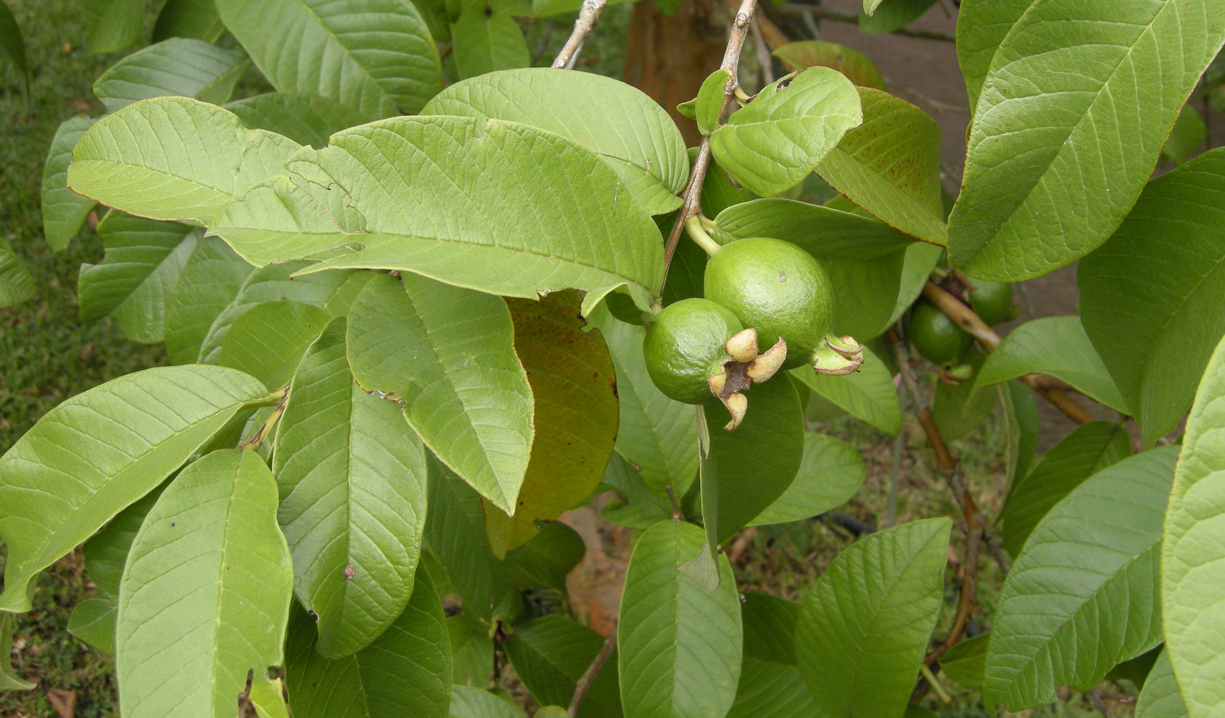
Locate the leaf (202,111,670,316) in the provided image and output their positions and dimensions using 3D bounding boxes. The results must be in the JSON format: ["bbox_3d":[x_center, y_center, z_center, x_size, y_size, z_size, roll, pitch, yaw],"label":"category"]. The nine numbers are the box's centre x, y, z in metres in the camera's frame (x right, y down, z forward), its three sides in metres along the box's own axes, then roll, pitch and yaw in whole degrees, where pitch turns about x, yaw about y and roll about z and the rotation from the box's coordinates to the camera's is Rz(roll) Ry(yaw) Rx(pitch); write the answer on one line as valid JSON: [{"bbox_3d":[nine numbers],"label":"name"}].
[{"bbox_3d":[-0.056,-0.047,0.410,0.147,0.028,0.060,6,60,2],"label":"leaf"}]

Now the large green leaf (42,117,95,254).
[{"bbox_3d":[-0.287,-0.094,0.660,0.038,0.078,0.025,12,0,13],"label":"large green leaf"}]

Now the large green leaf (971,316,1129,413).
[{"bbox_3d":[0.214,0.004,0.600,0.082,0.035,0.050,-9,49,0],"label":"large green leaf"}]

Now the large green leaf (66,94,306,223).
[{"bbox_3d":[-0.129,-0.059,0.392,0.081,0.014,0.045,10,59,-7],"label":"large green leaf"}]

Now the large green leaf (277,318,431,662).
[{"bbox_3d":[-0.098,0.047,0.460,0.056,0.125,0.028,2,6,-6],"label":"large green leaf"}]

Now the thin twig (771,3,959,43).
[{"bbox_3d":[0.245,-0.326,1.200,0.190,0.030,0.030,-4,36,-5],"label":"thin twig"}]

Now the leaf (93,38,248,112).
[{"bbox_3d":[-0.193,-0.121,0.546,0.073,0.015,0.055,-34,61,-24],"label":"leaf"}]

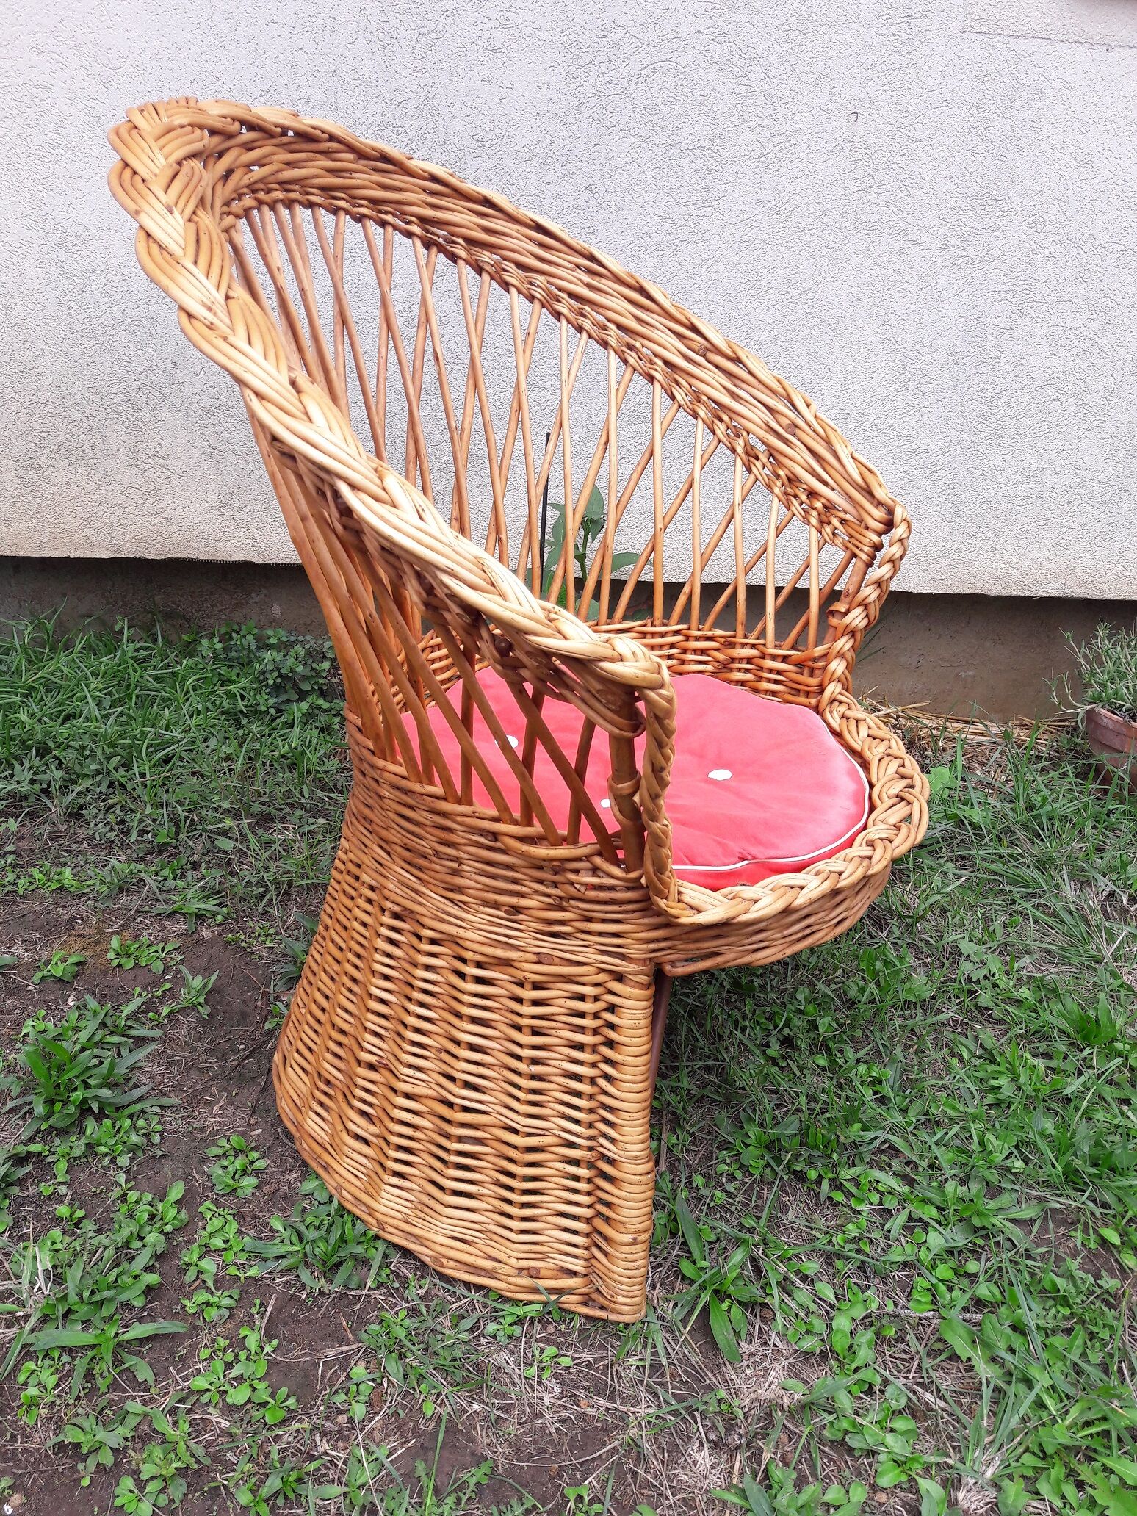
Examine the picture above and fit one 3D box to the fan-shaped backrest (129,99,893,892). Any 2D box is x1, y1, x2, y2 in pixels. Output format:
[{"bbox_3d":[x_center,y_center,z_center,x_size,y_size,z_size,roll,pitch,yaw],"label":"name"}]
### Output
[{"bbox_3d":[-0.063,-0.271,0.990,0.549,0.500,0.646,12,27,25],"label":"fan-shaped backrest"}]

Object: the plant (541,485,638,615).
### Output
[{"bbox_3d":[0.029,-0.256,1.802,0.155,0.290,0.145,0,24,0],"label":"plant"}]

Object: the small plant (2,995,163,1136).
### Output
[{"bbox_3d":[-0.484,0.307,1.220,0.165,0.065,0.150,0,24,0],"label":"small plant"}]

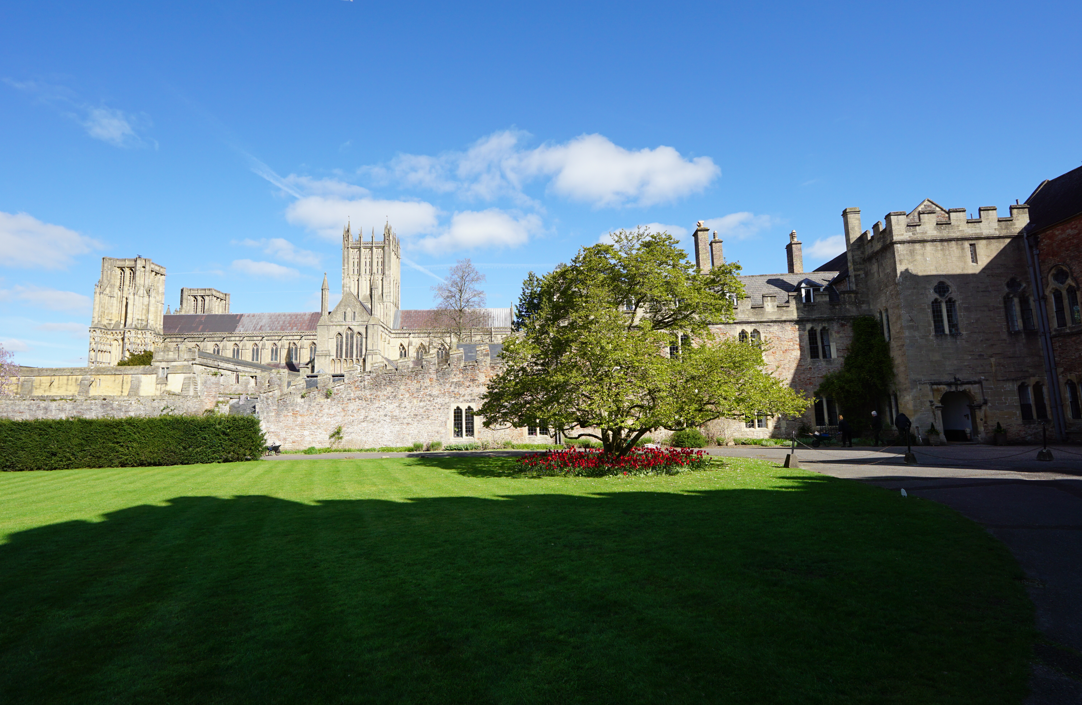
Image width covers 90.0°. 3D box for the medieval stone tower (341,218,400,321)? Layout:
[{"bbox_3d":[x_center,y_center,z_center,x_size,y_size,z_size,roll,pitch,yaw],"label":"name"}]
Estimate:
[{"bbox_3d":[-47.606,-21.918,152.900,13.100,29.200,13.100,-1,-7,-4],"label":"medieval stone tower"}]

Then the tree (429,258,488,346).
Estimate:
[{"bbox_3d":[-11.883,-1.214,79.755,9.000,25.420,9.000,-2,-7,0],"label":"tree"}]

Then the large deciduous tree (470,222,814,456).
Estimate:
[{"bbox_3d":[3.447,-0.194,18.237,10.800,7.980,10.200,-2,-7,0],"label":"large deciduous tree"}]

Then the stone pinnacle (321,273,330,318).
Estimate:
[{"bbox_3d":[-51.515,-13.688,129.146,1.800,10.700,1.800,-1,-7,-4],"label":"stone pinnacle"}]

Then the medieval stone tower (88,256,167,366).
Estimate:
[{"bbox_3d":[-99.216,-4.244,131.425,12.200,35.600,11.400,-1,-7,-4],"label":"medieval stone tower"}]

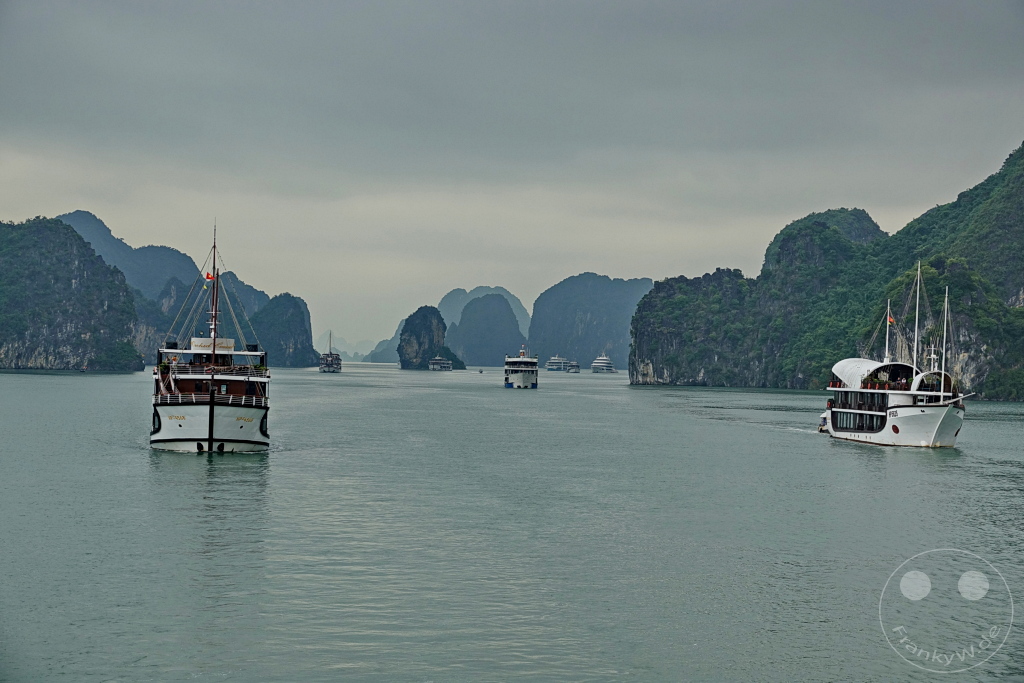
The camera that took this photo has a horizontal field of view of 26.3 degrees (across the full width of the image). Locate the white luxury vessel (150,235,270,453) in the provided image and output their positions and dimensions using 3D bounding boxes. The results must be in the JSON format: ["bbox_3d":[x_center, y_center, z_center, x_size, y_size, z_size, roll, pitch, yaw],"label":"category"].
[{"bbox_3d":[-29.240,-0.290,214.650,11.000,20.600,40.000,1,-1,-8],"label":"white luxury vessel"}]

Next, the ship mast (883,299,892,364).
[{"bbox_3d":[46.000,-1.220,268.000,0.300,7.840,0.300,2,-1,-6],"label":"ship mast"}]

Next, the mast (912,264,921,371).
[{"bbox_3d":[47.540,-2.670,257.000,0.250,13.560,0.250,3,-1,-6],"label":"mast"}]

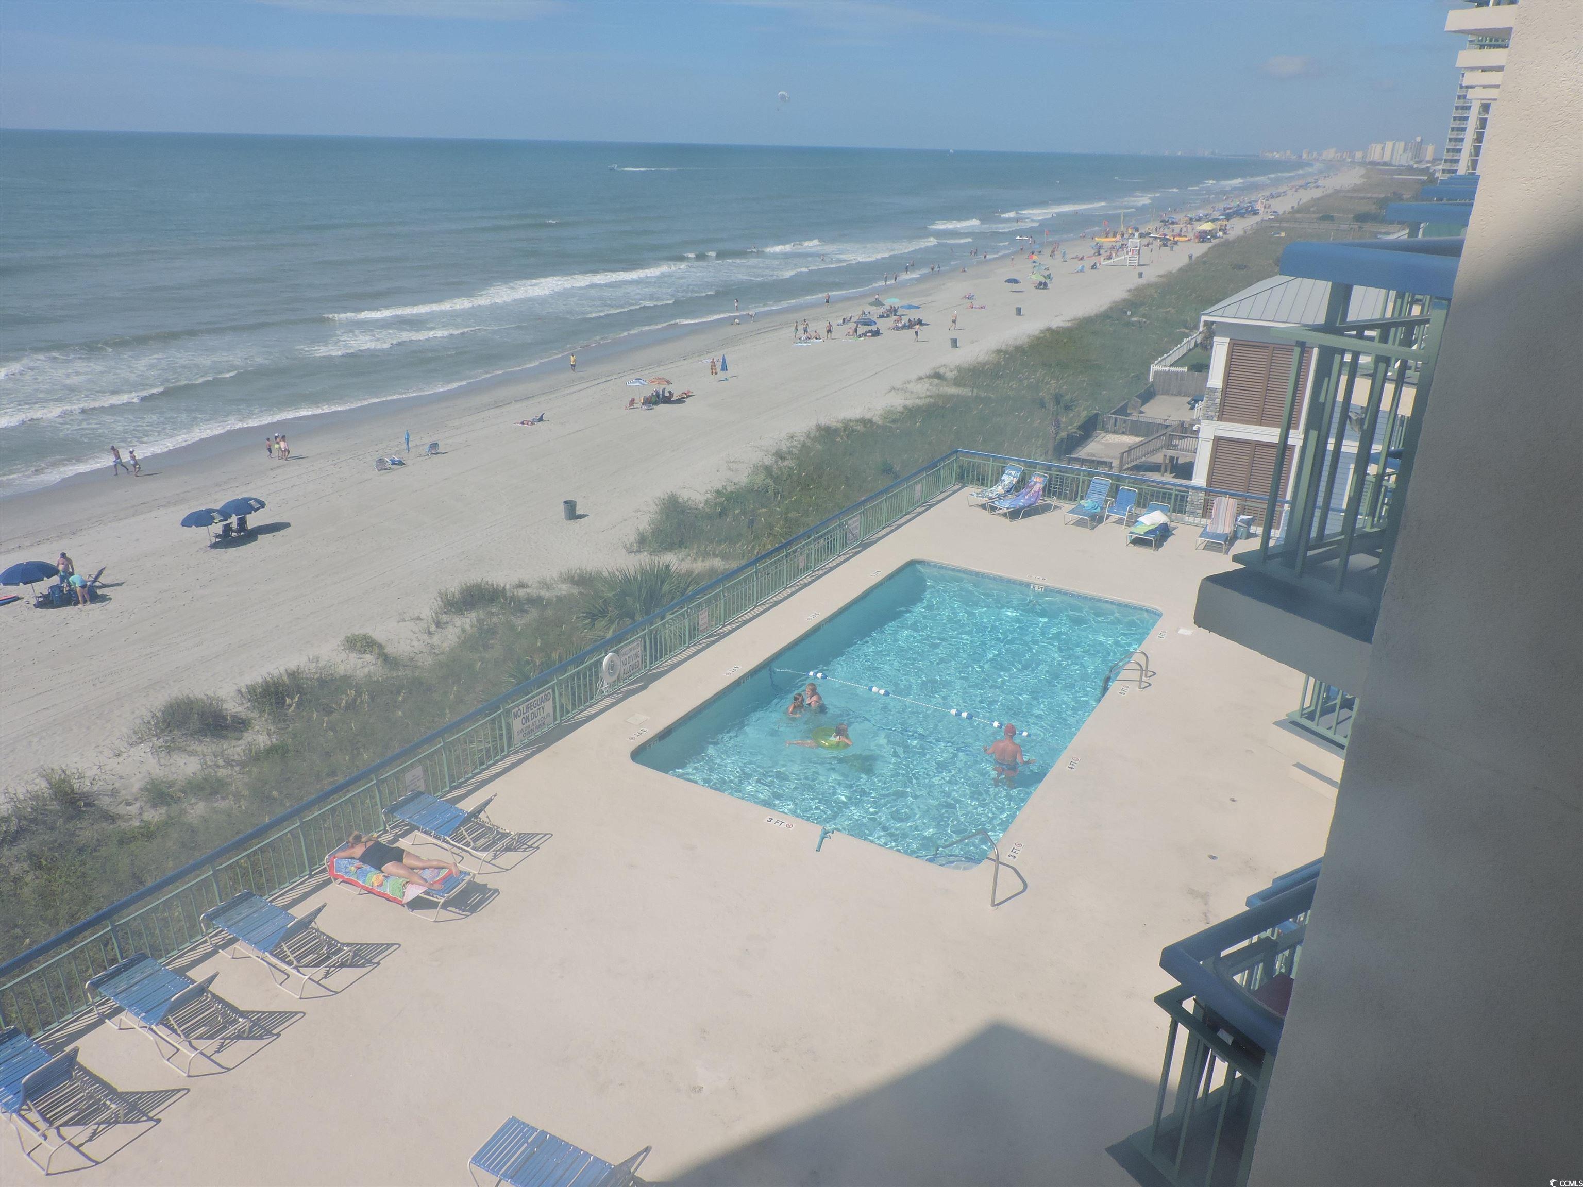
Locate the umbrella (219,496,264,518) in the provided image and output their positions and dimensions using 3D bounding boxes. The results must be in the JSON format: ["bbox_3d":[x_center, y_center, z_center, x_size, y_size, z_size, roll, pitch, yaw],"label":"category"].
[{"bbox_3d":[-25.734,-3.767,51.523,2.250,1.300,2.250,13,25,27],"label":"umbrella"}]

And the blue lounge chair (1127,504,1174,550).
[{"bbox_3d":[9.314,-1.757,28.454,0.670,0.680,2.050,13,25,27],"label":"blue lounge chair"}]

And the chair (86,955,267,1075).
[{"bbox_3d":[-6.989,4.422,12.163,2.050,0.920,0.670,13,25,27],"label":"chair"}]

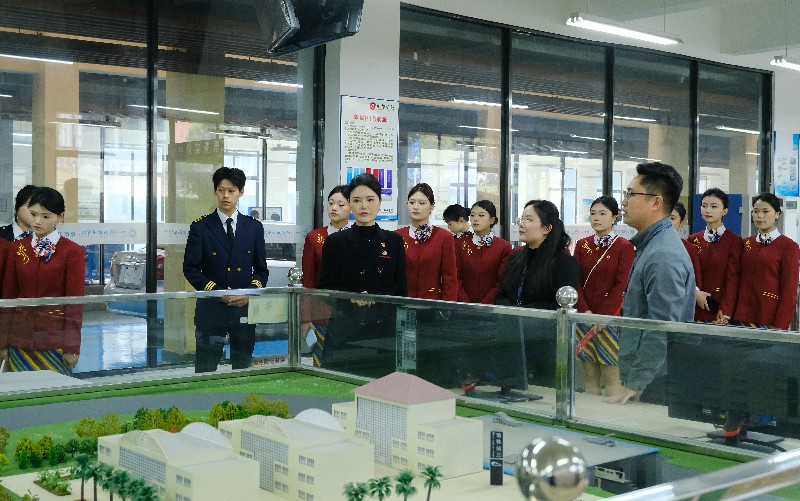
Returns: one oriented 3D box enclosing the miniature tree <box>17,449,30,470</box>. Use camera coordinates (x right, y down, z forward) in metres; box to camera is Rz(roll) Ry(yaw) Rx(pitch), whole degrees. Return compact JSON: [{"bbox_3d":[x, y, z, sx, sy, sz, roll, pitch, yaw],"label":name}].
[{"bbox_3d":[-1.127,0.623,3.061,0.036,0.063,0.036,0,1,0],"label":"miniature tree"}]

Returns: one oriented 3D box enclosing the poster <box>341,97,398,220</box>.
[{"bbox_3d":[-0.227,-0.697,7.888,0.558,0.943,0.020,-1,2,-39],"label":"poster"}]

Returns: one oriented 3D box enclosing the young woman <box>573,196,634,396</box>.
[{"bbox_3d":[1.235,0.503,6.222,0.420,1.661,0.280,1,2,22],"label":"young woman"}]

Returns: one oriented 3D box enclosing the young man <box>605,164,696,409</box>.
[{"bbox_3d":[1.038,0.512,4.223,0.360,1.749,0.460,0,2,12],"label":"young man"}]

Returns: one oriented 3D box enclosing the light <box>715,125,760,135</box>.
[{"bbox_3d":[5.094,-1.816,15.400,1.210,0.080,0.150,-1,2,-38],"label":"light"}]

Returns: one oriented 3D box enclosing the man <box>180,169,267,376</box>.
[{"bbox_3d":[-0.973,0.439,5.724,0.480,1.816,0.290,0,2,-12],"label":"man"}]

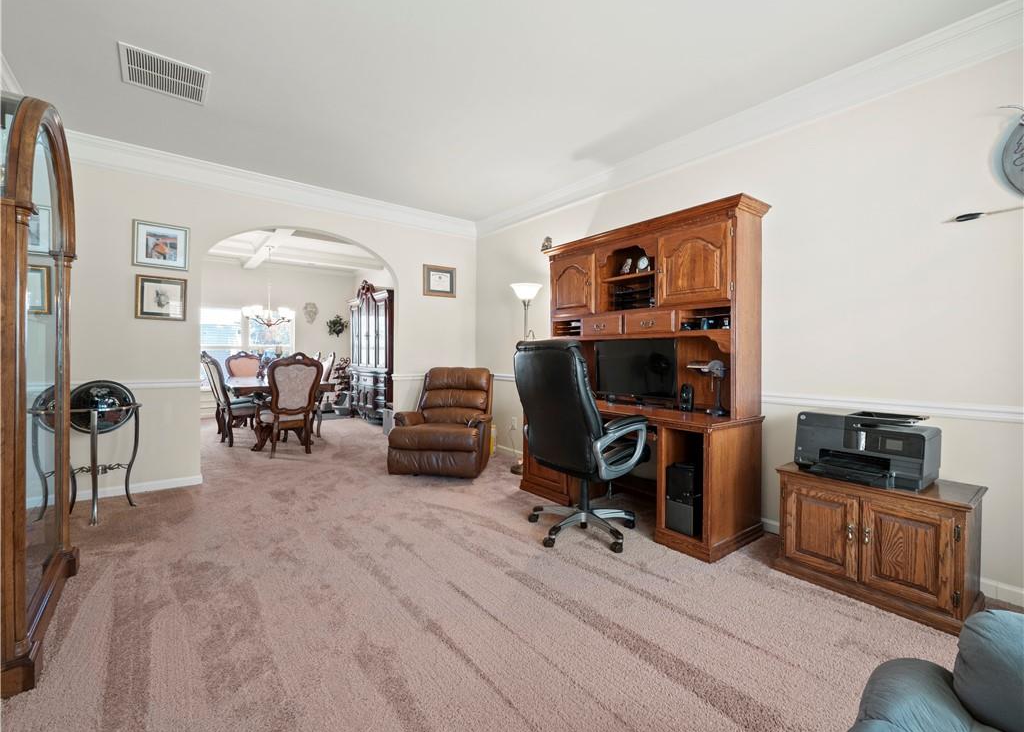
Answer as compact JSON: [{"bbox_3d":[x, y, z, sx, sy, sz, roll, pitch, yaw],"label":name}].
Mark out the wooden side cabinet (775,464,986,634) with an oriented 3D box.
[{"bbox_3d":[1.789,0.818,2.061,0.490,0.510,0.720,0,1,-37],"label":"wooden side cabinet"}]

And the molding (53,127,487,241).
[{"bbox_3d":[-1.853,-1.629,4.012,3.580,0.185,0.110,0,1,-36],"label":"molding"}]

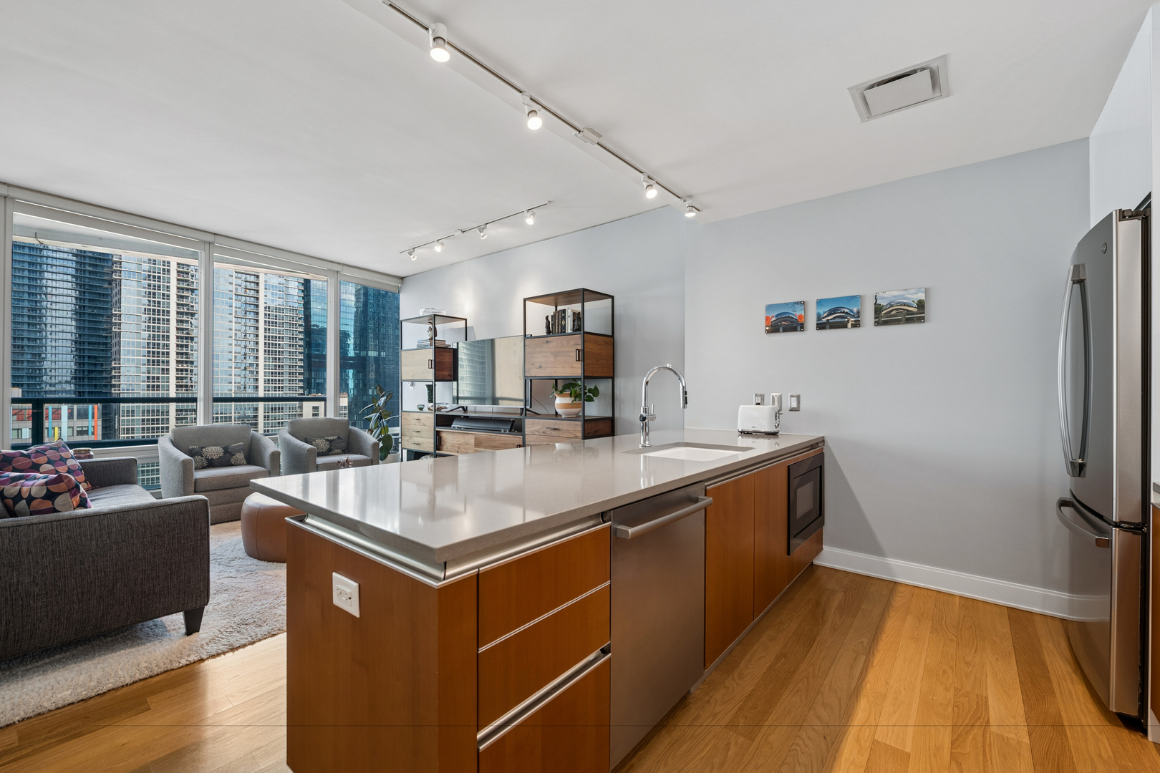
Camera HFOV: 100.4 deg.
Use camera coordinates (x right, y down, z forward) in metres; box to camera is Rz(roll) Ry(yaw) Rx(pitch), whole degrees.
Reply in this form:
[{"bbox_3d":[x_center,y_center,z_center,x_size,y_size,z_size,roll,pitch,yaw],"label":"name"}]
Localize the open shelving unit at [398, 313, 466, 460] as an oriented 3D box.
[{"bbox_3d":[-1.739,0.182,5.726,0.698,1.986,0.436,0,0,39],"label":"open shelving unit"}]

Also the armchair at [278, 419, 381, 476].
[{"bbox_3d":[-2.605,0.755,4.990,0.770,0.790,0.730,0,0,42],"label":"armchair"}]

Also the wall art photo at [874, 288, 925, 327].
[{"bbox_3d":[1.941,-0.476,2.935,0.258,0.203,0.022,0,0,39],"label":"wall art photo"}]

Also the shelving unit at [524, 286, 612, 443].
[{"bbox_3d":[-0.105,0.186,4.394,0.702,1.986,0.447,0,0,39],"label":"shelving unit"}]

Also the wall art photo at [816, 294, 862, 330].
[{"bbox_3d":[1.682,-0.475,3.147,0.255,0.203,0.022,0,0,39],"label":"wall art photo"}]

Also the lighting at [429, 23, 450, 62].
[{"bbox_3d":[-0.486,-1.193,1.676,0.068,0.120,0.075,0,0,11],"label":"lighting"}]

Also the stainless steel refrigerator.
[{"bbox_3d":[2.387,0.294,1.848,0.800,1.780,0.910,0,0,39],"label":"stainless steel refrigerator"}]

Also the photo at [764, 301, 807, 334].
[{"bbox_3d":[1.424,-0.476,3.358,0.253,0.204,0.022,0,0,39],"label":"photo"}]

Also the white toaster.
[{"bbox_3d":[1.229,0.225,3.300,0.242,0.195,0.160,0,0,39],"label":"white toaster"}]

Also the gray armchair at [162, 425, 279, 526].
[{"bbox_3d":[-3.160,0.747,4.270,0.770,0.790,0.730,0,0,42],"label":"gray armchair"}]

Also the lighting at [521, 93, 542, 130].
[{"bbox_3d":[-0.209,-1.186,2.083,0.075,0.130,0.078,1,0,-24],"label":"lighting"}]

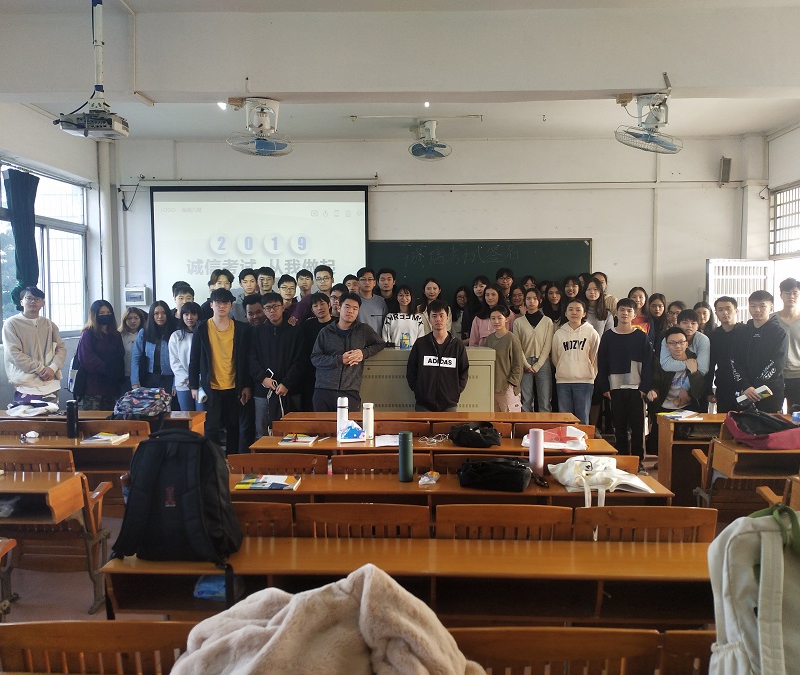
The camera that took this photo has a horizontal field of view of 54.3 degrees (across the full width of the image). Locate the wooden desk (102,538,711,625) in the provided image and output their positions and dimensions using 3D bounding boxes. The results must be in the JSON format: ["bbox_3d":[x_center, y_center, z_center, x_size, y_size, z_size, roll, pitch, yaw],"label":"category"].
[{"bbox_3d":[0.105,1.174,2.813,2.246,0.778,0.391,0,3,2],"label":"wooden desk"}]

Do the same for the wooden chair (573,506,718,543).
[{"bbox_3d":[0.946,1.100,3.155,0.551,0.893,0.420,0,3,2],"label":"wooden chair"}]

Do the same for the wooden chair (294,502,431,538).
[{"bbox_3d":[-0.135,1.057,3.180,0.510,0.888,0.480,0,3,2],"label":"wooden chair"}]

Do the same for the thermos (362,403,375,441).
[{"bbox_3d":[-0.207,0.550,5.161,0.071,0.228,0.071,0,3,0],"label":"thermos"}]

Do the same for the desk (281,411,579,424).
[{"bbox_3d":[0.238,0.970,6.000,2.220,0.750,0.400,0,3,2],"label":"desk"}]

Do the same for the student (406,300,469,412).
[{"bbox_3d":[0.326,0.498,6.773,0.540,1.630,0.310,0,3,2],"label":"student"}]

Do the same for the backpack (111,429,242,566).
[{"bbox_3d":[-0.779,0.541,2.777,0.370,0.440,0.250,0,3,2],"label":"backpack"}]

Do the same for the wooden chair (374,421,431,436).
[{"bbox_3d":[-0.078,0.947,5.284,0.530,0.860,0.480,0,3,2],"label":"wooden chair"}]

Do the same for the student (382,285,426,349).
[{"bbox_3d":[0.047,0.256,8.325,0.440,1.624,0.280,0,3,2],"label":"student"}]

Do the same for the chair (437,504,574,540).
[{"bbox_3d":[0.399,1.059,3.162,0.511,0.886,0.480,0,3,2],"label":"chair"}]

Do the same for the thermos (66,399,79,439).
[{"bbox_3d":[-2.154,0.538,5.137,0.070,0.242,0.070,0,3,2],"label":"thermos"}]

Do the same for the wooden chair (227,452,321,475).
[{"bbox_3d":[-0.648,1.036,4.325,0.545,0.893,0.420,0,3,2],"label":"wooden chair"}]

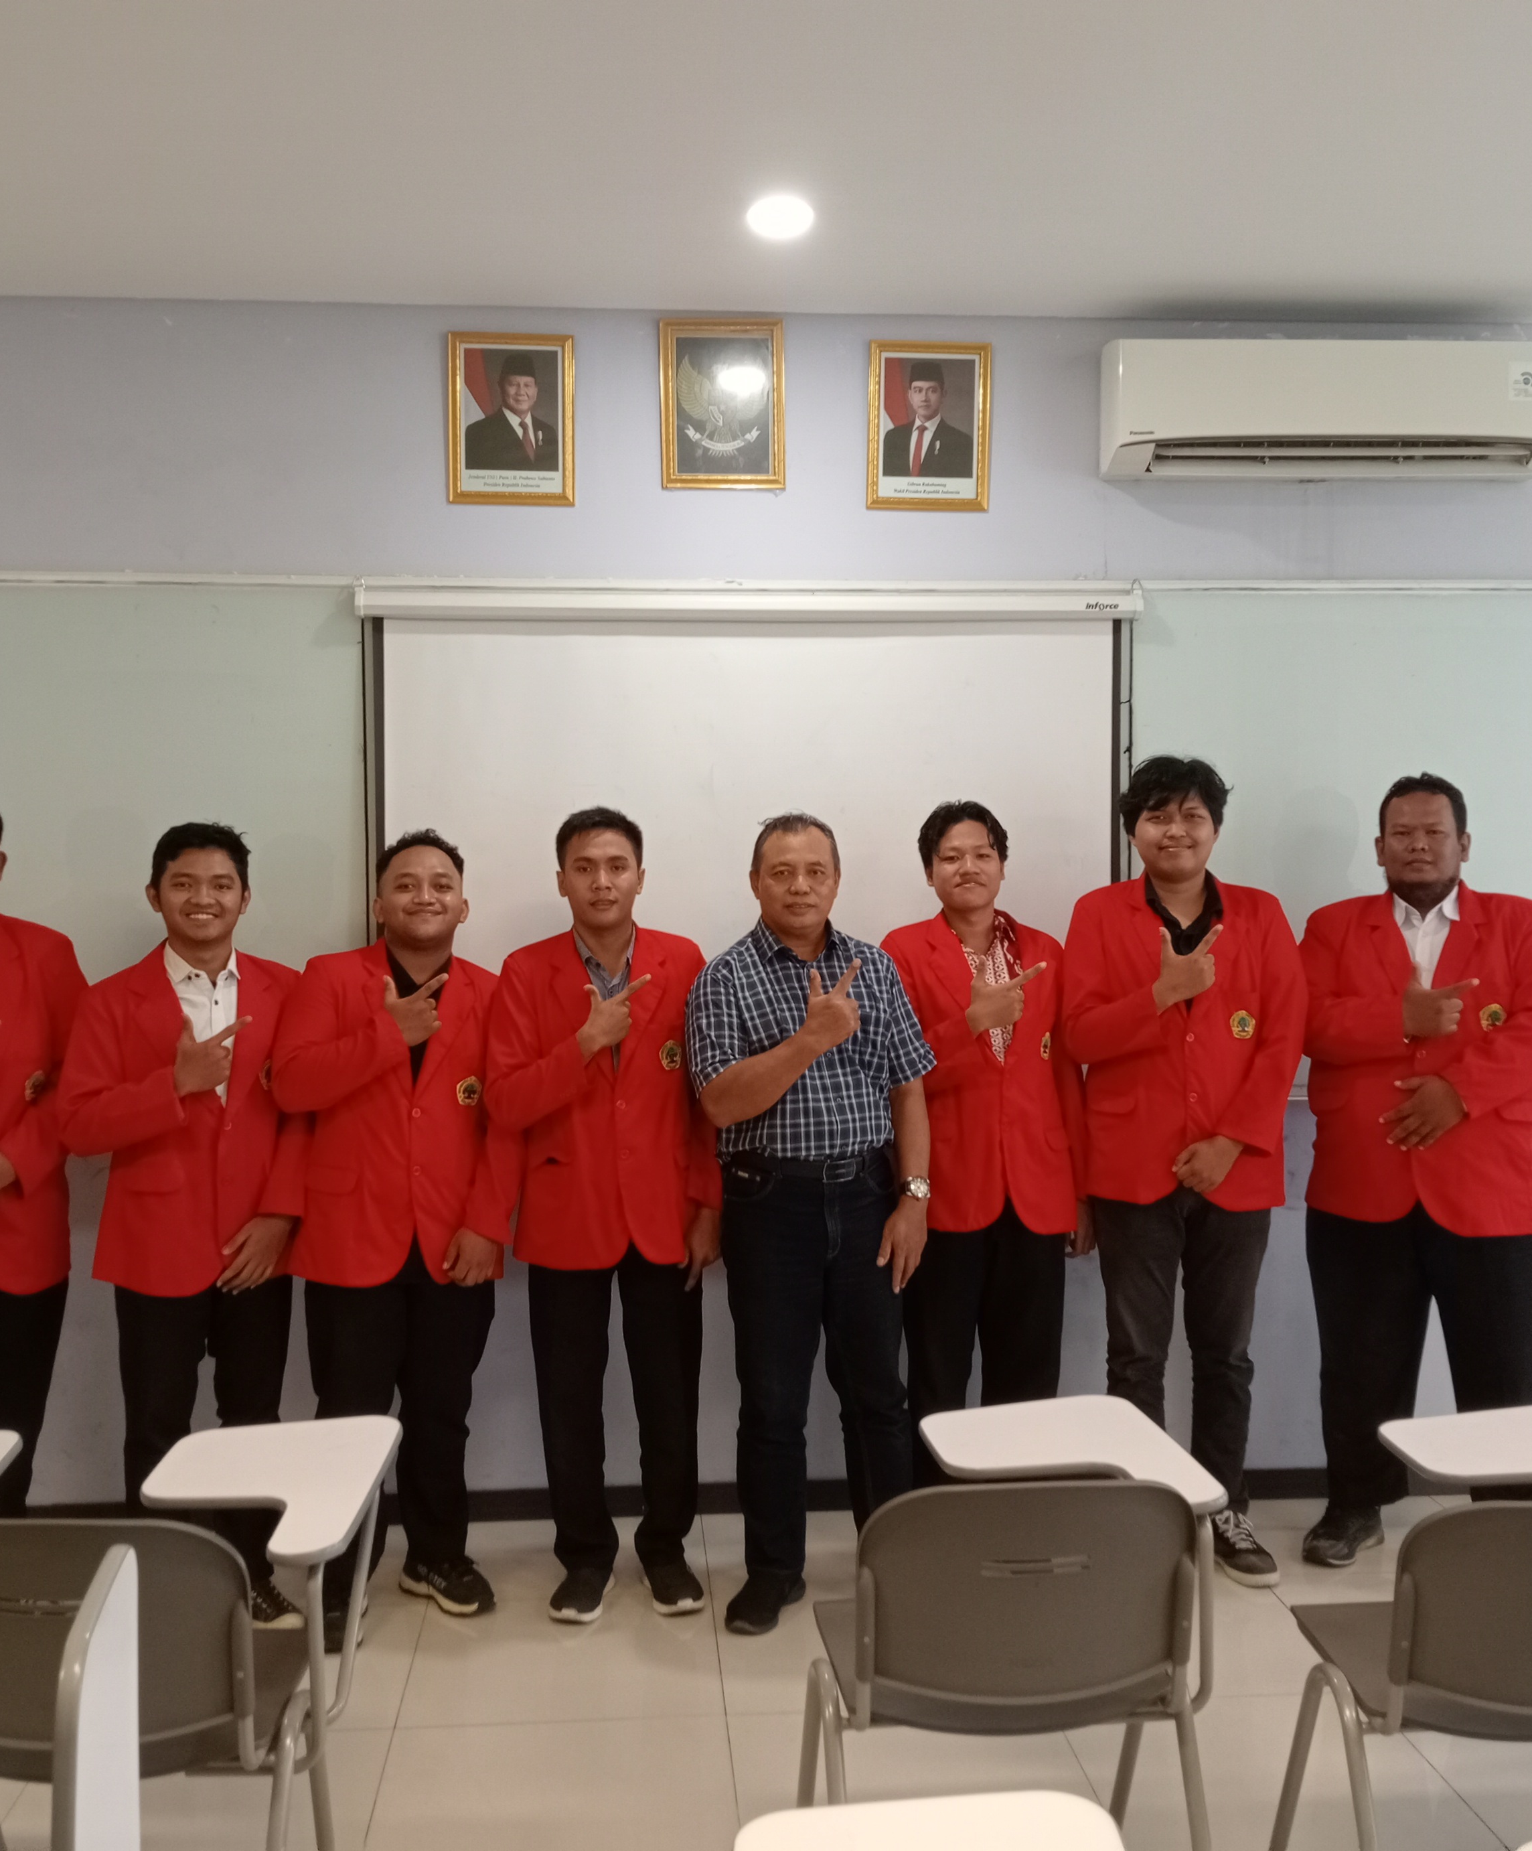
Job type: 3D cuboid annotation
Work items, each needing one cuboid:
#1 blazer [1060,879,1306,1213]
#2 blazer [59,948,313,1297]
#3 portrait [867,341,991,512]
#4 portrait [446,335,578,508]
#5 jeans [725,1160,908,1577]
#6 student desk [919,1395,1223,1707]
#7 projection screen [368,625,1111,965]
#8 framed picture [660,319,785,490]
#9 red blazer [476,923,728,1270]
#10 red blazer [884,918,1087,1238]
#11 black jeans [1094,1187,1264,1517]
[{"bbox_3d":[0.919,0.255,4.373,0.531,0.715,0.370,0,2,5],"label":"blazer"},{"bbox_3d":[-1.197,0.390,4.112,0.508,0.700,0.360,-1,2,-23],"label":"blazer"},{"bbox_3d":[0.396,-1.191,4.740,0.300,0.400,0.035,0,1,-4],"label":"portrait"},{"bbox_3d":[-0.592,-1.178,4.654,0.292,0.395,0.030,0,2,-4],"label":"portrait"},{"bbox_3d":[0.103,0.921,4.238,0.408,0.900,0.360,-1,2,-13],"label":"jeans"},{"bbox_3d":[0.429,0.898,2.905,0.370,0.280,0.540,0,1,-4],"label":"student desk"},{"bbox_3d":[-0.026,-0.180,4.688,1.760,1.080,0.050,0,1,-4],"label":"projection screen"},{"bbox_3d":[-0.100,-1.222,4.691,0.290,0.395,0.030,0,2,-4],"label":"framed picture"},{"bbox_3d":[-0.353,0.374,4.226,0.490,0.720,0.330,-1,1,-14],"label":"red blazer"},{"bbox_3d":[0.460,0.314,4.329,0.469,0.675,0.360,-1,2,-10],"label":"red blazer"},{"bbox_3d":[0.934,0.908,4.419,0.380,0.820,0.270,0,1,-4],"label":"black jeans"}]

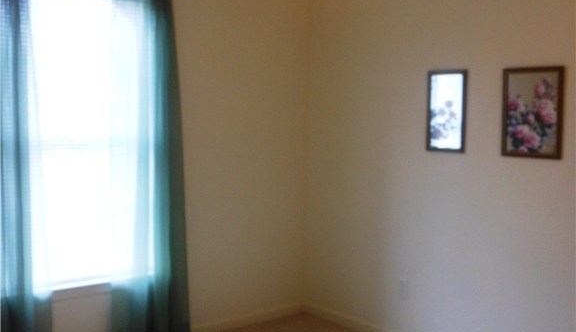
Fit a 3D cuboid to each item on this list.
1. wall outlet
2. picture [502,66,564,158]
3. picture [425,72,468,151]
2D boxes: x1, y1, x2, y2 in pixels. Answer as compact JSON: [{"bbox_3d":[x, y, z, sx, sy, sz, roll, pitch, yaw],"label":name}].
[{"bbox_3d":[0.696,0.732,4.372,0.010,0.117,0.075,-3,7,-39],"label":"wall outlet"},{"bbox_3d":[1.214,-0.265,3.658,0.022,0.446,0.337,-3,7,-39],"label":"picture"},{"bbox_3d":[0.876,-0.302,4.070,0.022,0.450,0.264,-3,7,-39],"label":"picture"}]

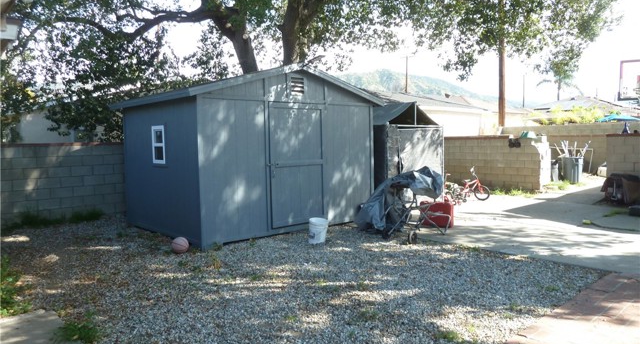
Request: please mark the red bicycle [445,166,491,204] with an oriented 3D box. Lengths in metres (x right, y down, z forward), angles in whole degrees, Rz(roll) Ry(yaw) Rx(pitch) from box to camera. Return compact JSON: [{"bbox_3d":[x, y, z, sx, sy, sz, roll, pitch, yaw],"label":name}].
[{"bbox_3d":[3.707,0.299,11.500,1.030,0.840,0.480,-1,4,-5],"label":"red bicycle"}]

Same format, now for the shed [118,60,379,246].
[{"bbox_3d":[-1.362,-0.431,8.990,4.074,2.810,3.354,-4,5,-41],"label":"shed"}]

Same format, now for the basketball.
[{"bbox_3d":[-1.979,1.048,6.570,0.240,0.240,0.240,-4,5,-41],"label":"basketball"}]

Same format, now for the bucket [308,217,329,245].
[{"bbox_3d":[-0.026,0.911,7.170,0.300,0.370,0.300,-1,4,0],"label":"bucket"}]

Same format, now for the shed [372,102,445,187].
[{"bbox_3d":[1.428,-0.414,11.179,2.050,2.360,2.300,-4,5,-41],"label":"shed"}]

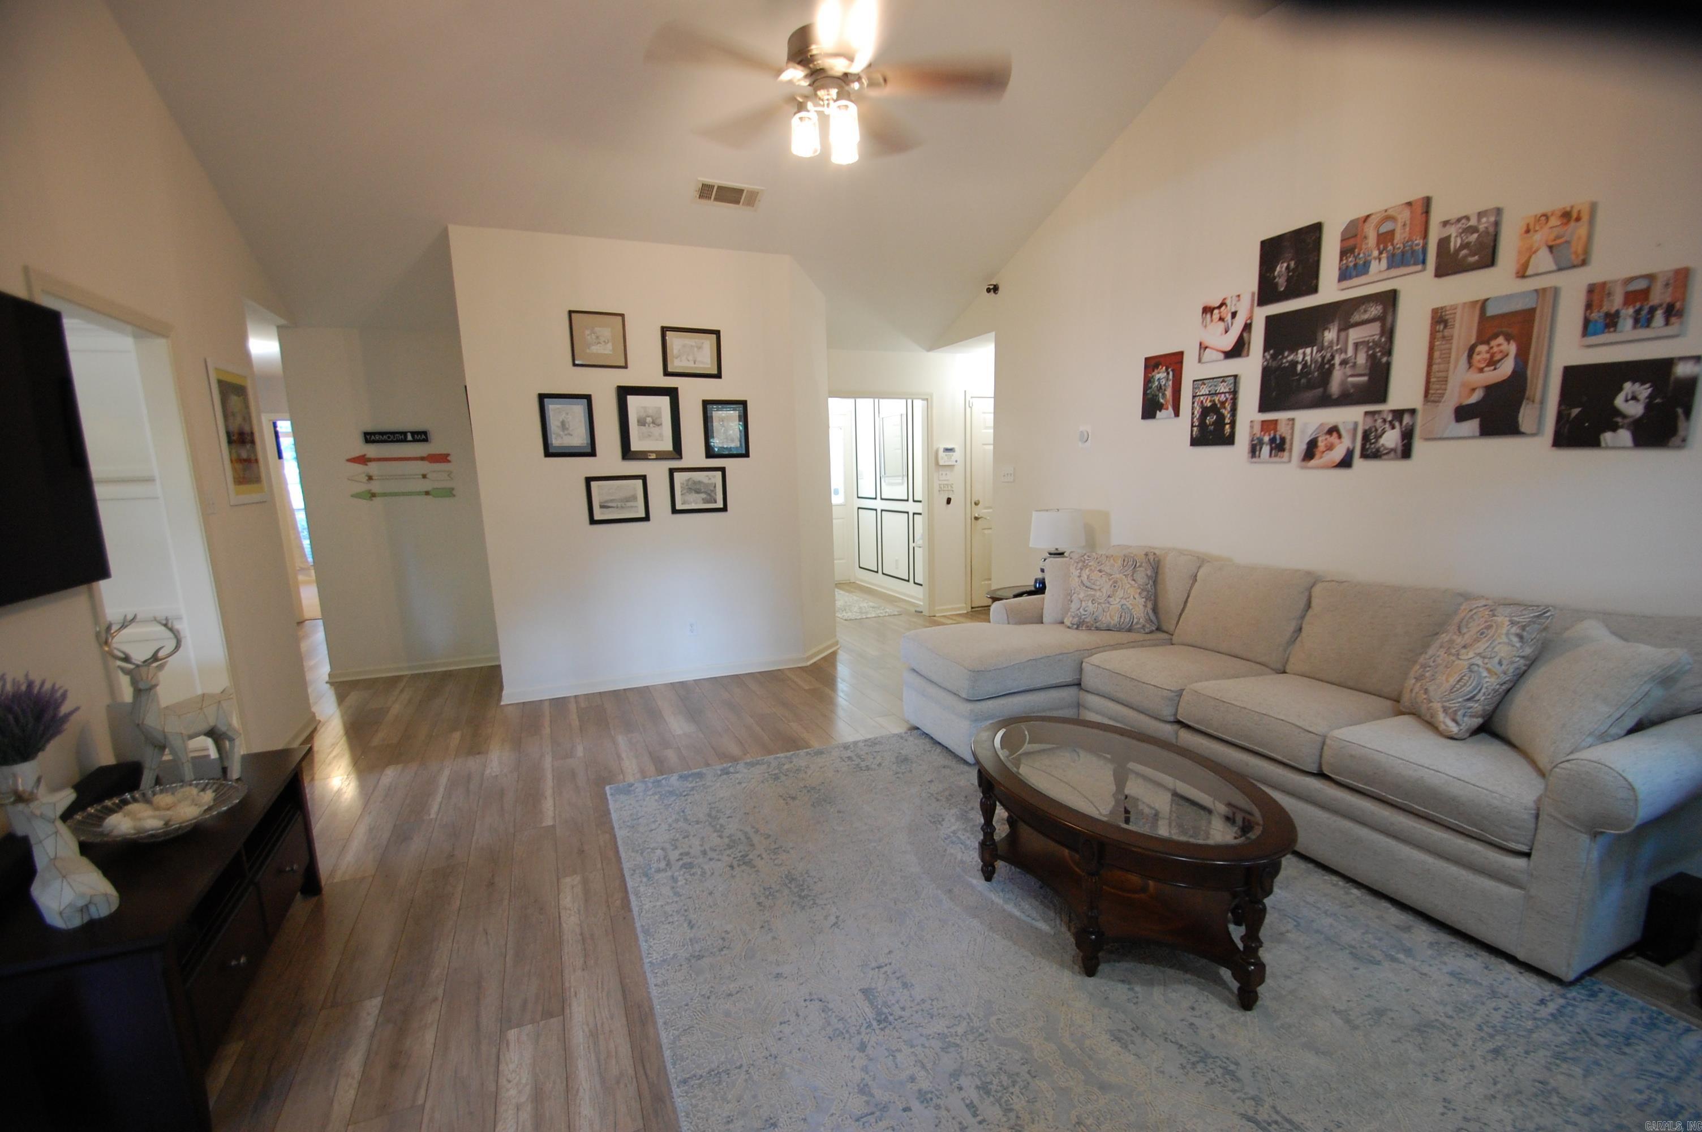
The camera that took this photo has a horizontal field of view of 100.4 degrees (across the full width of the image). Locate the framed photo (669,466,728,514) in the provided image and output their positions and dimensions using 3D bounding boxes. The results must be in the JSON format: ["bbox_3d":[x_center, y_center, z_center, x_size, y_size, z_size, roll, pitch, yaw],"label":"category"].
[{"bbox_3d":[-1.014,-0.503,4.728,0.367,0.296,0.022,-5,9,-18],"label":"framed photo"}]

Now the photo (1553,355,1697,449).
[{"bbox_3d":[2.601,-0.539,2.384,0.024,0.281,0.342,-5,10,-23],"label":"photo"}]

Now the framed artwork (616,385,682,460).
[{"bbox_3d":[-1.292,-0.917,4.572,0.376,0.458,0.026,-5,9,-18],"label":"framed artwork"}]

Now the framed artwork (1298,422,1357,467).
[{"bbox_3d":[2.237,-0.563,3.316,0.025,0.210,0.252,-6,10,-23],"label":"framed artwork"}]

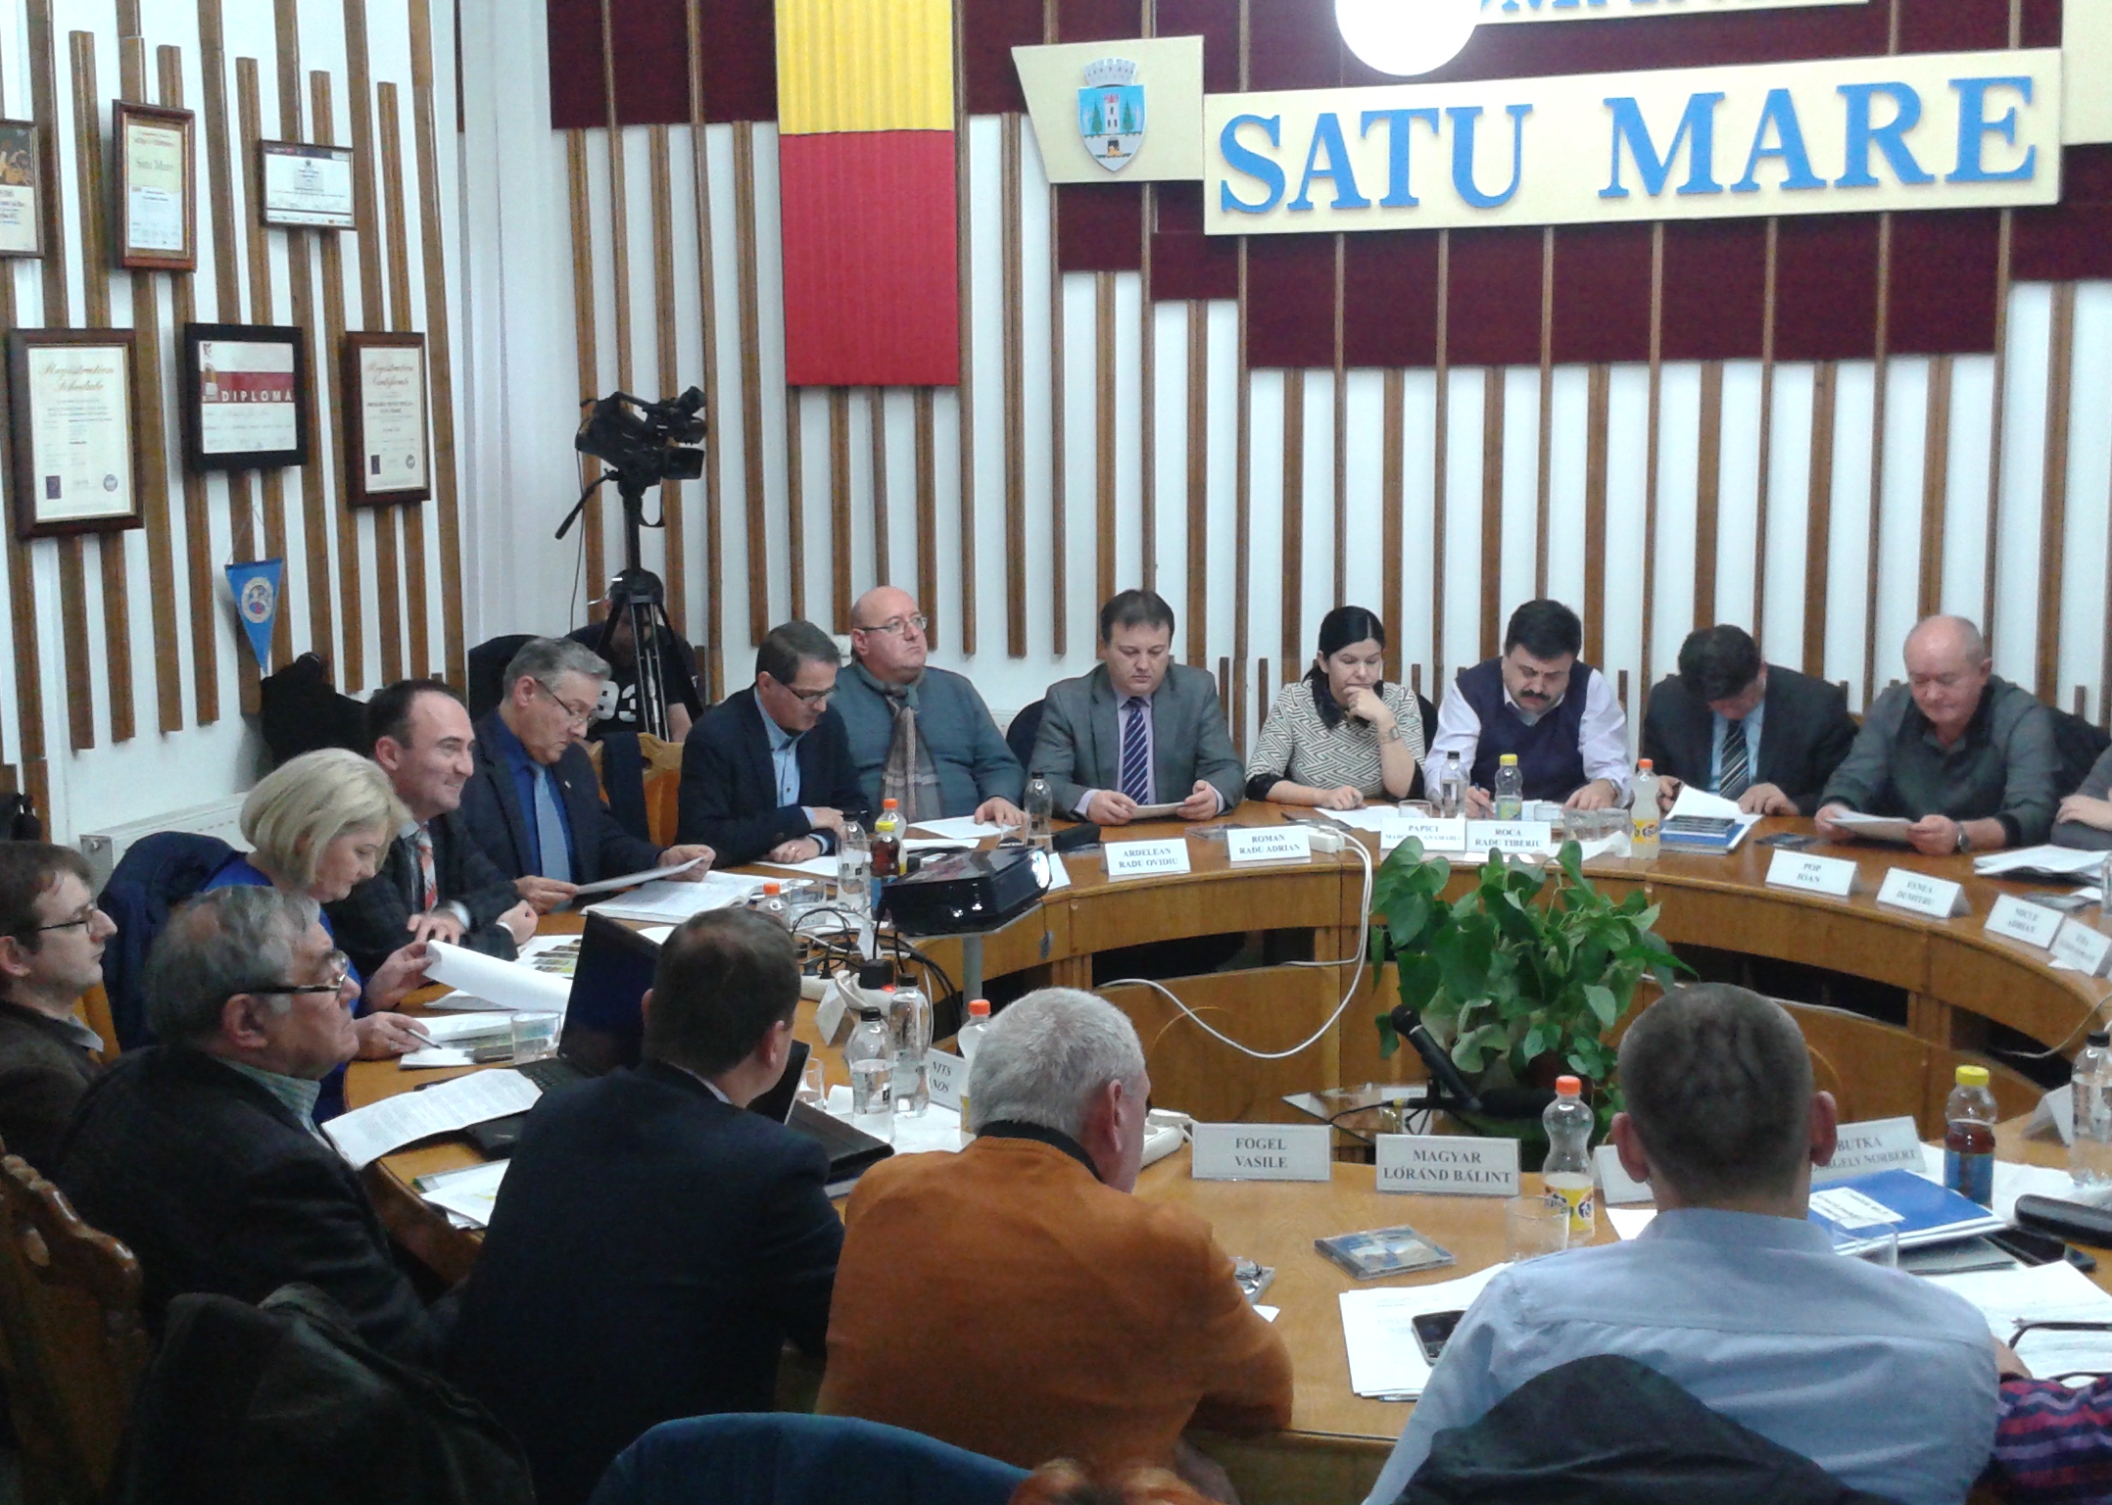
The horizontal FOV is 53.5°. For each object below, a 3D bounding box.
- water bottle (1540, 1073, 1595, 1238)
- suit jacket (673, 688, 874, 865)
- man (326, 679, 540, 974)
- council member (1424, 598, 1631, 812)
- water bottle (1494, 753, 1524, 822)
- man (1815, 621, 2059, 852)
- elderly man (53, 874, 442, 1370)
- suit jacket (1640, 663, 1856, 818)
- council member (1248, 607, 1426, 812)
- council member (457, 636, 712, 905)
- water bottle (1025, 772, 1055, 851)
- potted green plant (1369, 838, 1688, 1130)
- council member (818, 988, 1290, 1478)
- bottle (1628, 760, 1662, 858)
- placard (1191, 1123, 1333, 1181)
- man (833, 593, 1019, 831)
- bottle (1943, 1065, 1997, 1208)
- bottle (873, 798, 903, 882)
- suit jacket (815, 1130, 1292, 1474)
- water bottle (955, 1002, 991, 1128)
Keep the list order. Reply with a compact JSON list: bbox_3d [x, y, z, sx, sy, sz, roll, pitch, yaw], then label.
[{"bbox_3d":[0.702,0.556,2.870,0.067,0.235,0.067,-1,10,0],"label":"water bottle"},{"bbox_3d":[-0.672,0.116,5.080,0.500,0.570,0.420,-9,13,-38],"label":"suit jacket"},{"bbox_3d":[-1.149,0.513,4.417,0.750,1.320,0.560,7,12,40],"label":"man"},{"bbox_3d":[1.397,0.241,6.167,0.600,1.340,0.750,2,9,15],"label":"council member"},{"bbox_3d":[1.156,0.121,5.352,0.068,0.228,0.068,-1,10,0],"label":"water bottle"},{"bbox_3d":[2.345,0.313,5.656,0.580,1.320,0.750,6,10,38],"label":"man"},{"bbox_3d":[-0.831,0.794,2.643,0.800,1.310,0.550,-8,11,-40],"label":"elderly man"},{"bbox_3d":[1.818,0.033,5.500,0.560,0.580,0.420,4,11,25],"label":"suit jacket"},{"bbox_3d":[0.852,0.255,6.253,0.540,1.300,0.720,-1,8,1],"label":"council member"},{"bbox_3d":[-1.054,0.408,4.962,0.750,1.345,0.570,8,13,42],"label":"council member"},{"bbox_3d":[-0.046,0.150,5.635,0.067,0.207,0.067,-1,8,0],"label":"water bottle"},{"bbox_3d":[0.933,0.464,4.080,0.600,0.600,0.540,-1,10,0],"label":"potted green plant"},{"bbox_3d":[0.045,0.833,2.376,0.560,1.270,0.750,2,10,19],"label":"council member"},{"bbox_3d":[1.515,0.148,5.400,0.070,0.240,0.070,-1,8,0],"label":"bottle"},{"bbox_3d":[0.305,0.587,3.104,0.207,0.074,0.065,0,10,4],"label":"placard"},{"bbox_3d":[-0.359,0.267,5.924,0.600,1.400,0.780,-4,9,-22],"label":"man"},{"bbox_3d":[1.258,0.534,2.885,0.067,0.217,0.067,-1,10,0],"label":"bottle"},{"bbox_3d":[-0.376,0.219,4.820,0.067,0.230,0.067,-1,10,0],"label":"bottle"},{"bbox_3d":[0.023,0.714,2.351,0.530,0.560,0.450,4,11,25],"label":"suit jacket"},{"bbox_3d":[-0.115,0.496,3.203,0.066,0.232,0.066,-1,10,0],"label":"water bottle"}]

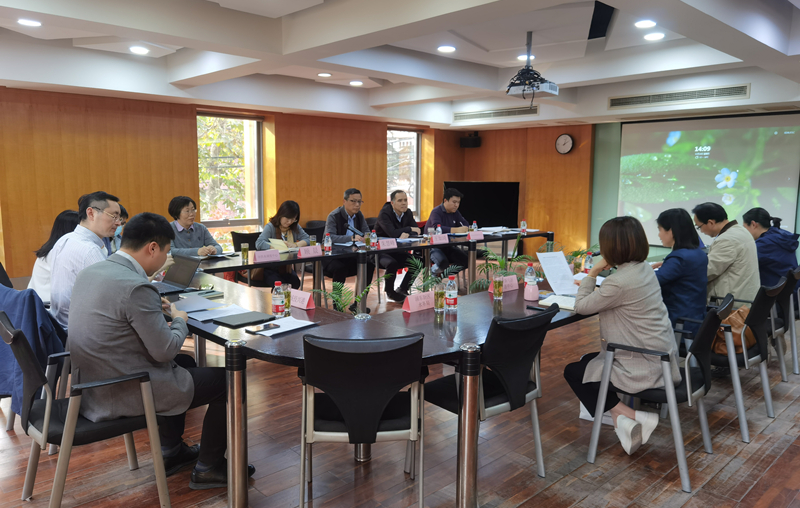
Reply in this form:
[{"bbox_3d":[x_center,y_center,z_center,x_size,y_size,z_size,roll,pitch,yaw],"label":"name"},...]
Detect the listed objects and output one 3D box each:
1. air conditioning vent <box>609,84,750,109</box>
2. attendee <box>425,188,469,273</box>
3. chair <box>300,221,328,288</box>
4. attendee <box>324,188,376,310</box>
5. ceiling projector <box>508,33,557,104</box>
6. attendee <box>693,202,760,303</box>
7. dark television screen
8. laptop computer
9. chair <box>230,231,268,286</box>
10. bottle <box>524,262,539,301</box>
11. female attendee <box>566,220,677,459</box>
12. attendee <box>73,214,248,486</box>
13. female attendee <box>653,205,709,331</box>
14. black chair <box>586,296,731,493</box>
[{"bbox_3d":[3.438,-1.958,7.257,0.050,0.157,1.731,-7,10,-42],"label":"air conditioning vent"},{"bbox_3d":[0.655,-0.199,7.658,0.740,1.330,0.590,6,10,37],"label":"attendee"},{"bbox_3d":[-0.817,0.132,6.825,0.550,0.870,0.580,-7,10,-42],"label":"chair"},{"bbox_3d":[-0.598,-0.063,6.547,0.580,1.335,0.770,-7,10,-42],"label":"attendee"},{"bbox_3d":[1.213,-1.690,5.212,0.350,0.605,0.300,7,10,39],"label":"ceiling projector"},{"bbox_3d":[2.352,0.260,4.386,0.540,1.300,0.740,-7,11,-43],"label":"attendee"},{"bbox_3d":[1.437,-0.859,10.150,1.380,0.820,0.090,2,8,13],"label":"dark television screen"},{"bbox_3d":[-1.507,0.130,3.674,0.330,0.190,0.355,-7,10,-42],"label":"laptop computer"},{"bbox_3d":[-1.479,0.212,6.190,0.550,0.870,0.580,-7,10,-42],"label":"chair"},{"bbox_3d":[0.800,0.159,3.530,0.068,0.190,0.068,-7,11,-43],"label":"bottle"},{"bbox_3d":[1.208,0.441,3.146,0.490,1.270,0.720,-7,11,-44],"label":"female attendee"},{"bbox_3d":[-1.113,0.458,2.652,0.800,1.300,0.540,-7,11,-43],"label":"attendee"},{"bbox_3d":[1.757,0.342,3.814,0.500,1.280,0.700,-7,11,-43],"label":"female attendee"},{"bbox_3d":[1.354,0.654,3.021,0.560,0.870,0.560,7,10,37],"label":"black chair"}]

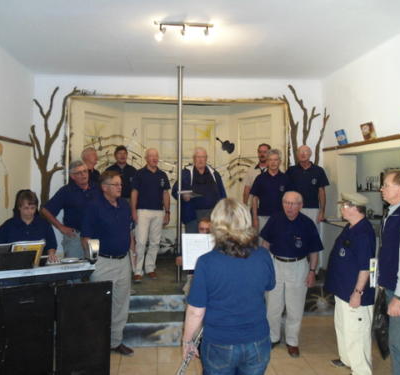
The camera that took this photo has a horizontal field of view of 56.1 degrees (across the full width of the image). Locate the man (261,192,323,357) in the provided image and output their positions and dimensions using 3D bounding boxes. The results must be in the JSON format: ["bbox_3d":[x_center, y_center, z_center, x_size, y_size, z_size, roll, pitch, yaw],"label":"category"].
[{"bbox_3d":[0.919,0.855,3.770,0.600,1.640,0.400,0,1,16],"label":"man"}]

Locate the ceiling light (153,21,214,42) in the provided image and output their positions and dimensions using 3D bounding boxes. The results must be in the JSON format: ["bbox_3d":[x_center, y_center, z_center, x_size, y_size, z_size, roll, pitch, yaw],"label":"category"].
[{"bbox_3d":[-0.148,-1.391,3.370,0.540,0.180,0.140,0,1,6],"label":"ceiling light"}]

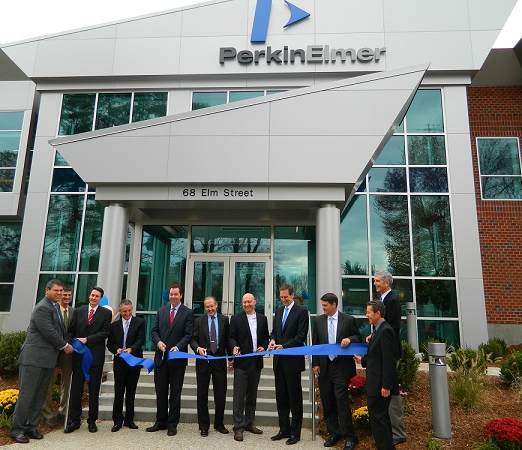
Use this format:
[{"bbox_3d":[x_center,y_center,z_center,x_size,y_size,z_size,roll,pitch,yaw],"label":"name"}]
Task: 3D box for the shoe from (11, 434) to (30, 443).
[{"bbox_3d":[-2.726,2.399,4.952,0.300,0.105,0.110,-8,-15,38],"label":"shoe"}]

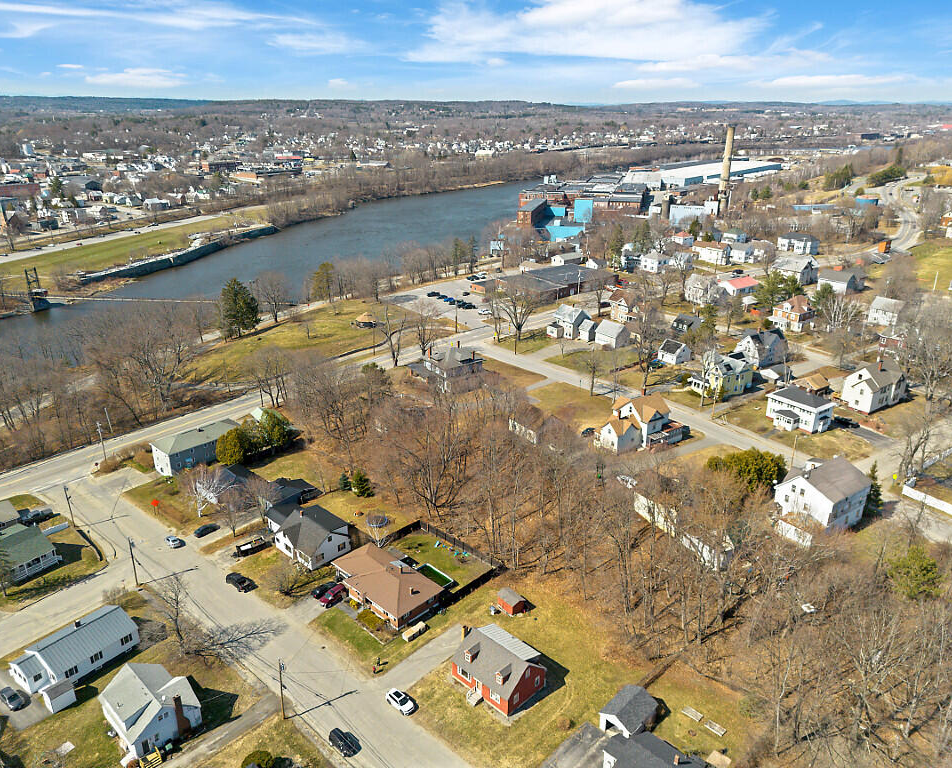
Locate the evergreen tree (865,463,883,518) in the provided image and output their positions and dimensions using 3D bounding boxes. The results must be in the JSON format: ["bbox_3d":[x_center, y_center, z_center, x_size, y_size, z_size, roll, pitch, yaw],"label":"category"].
[{"bbox_3d":[81.346,21.032,145.234,4.600,11.200,4.600,-20,29,-41],"label":"evergreen tree"}]

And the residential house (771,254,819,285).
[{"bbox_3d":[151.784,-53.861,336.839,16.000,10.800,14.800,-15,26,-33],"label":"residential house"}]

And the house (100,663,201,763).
[{"bbox_3d":[-44.390,42.780,96.170,11.200,6.300,9.100,19,28,39],"label":"house"}]

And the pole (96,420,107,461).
[{"bbox_3d":[-90.440,14.190,171.780,0.500,10.500,1.200,16,27,36],"label":"pole"}]

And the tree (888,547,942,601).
[{"bbox_3d":[74.478,31.567,120.208,9.000,9.500,9.000,0,22,0],"label":"tree"}]

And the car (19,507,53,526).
[{"bbox_3d":[-92.150,27.800,148.850,2.000,1.850,5.800,19,29,40],"label":"car"}]

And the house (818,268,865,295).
[{"bbox_3d":[163.790,-46.348,320.372,12.500,8.000,12.300,-19,28,-39],"label":"house"}]

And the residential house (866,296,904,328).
[{"bbox_3d":[151.260,-27.370,260.940,9.800,9.000,9.200,18,27,38],"label":"residential house"}]

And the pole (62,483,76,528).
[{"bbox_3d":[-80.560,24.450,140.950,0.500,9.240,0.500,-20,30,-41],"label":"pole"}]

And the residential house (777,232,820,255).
[{"bbox_3d":[160.090,-69.790,351.340,9.200,8.200,17.300,-16,27,-36],"label":"residential house"}]

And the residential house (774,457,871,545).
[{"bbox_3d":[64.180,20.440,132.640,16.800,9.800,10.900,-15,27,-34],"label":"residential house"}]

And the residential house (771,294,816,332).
[{"bbox_3d":[107.340,-24.430,238.260,9.600,10.800,10.500,-13,25,-29],"label":"residential house"}]

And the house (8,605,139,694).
[{"bbox_3d":[-59.150,39.060,105.130,9.300,4.900,14.800,15,26,32],"label":"house"}]

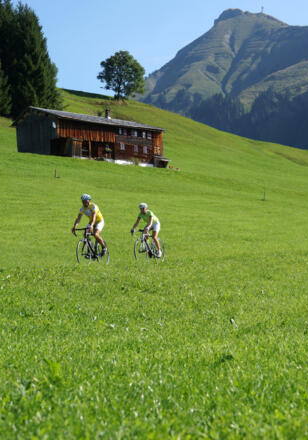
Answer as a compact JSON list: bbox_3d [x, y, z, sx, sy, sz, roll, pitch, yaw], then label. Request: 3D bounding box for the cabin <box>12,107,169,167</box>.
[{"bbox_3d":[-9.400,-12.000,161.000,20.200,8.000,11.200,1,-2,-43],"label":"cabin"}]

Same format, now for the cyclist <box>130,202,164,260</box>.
[{"bbox_3d":[-0.110,0.360,29.200,0.520,1.620,1.680,-1,-1,29],"label":"cyclist"}]

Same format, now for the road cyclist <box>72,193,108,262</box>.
[{"bbox_3d":[-1.510,0.240,27.200,0.530,1.750,1.680,-1,-1,27],"label":"road cyclist"}]

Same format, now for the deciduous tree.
[{"bbox_3d":[-7.300,-31.400,240.000,10.400,10.900,10.200,0,-1,0],"label":"deciduous tree"}]

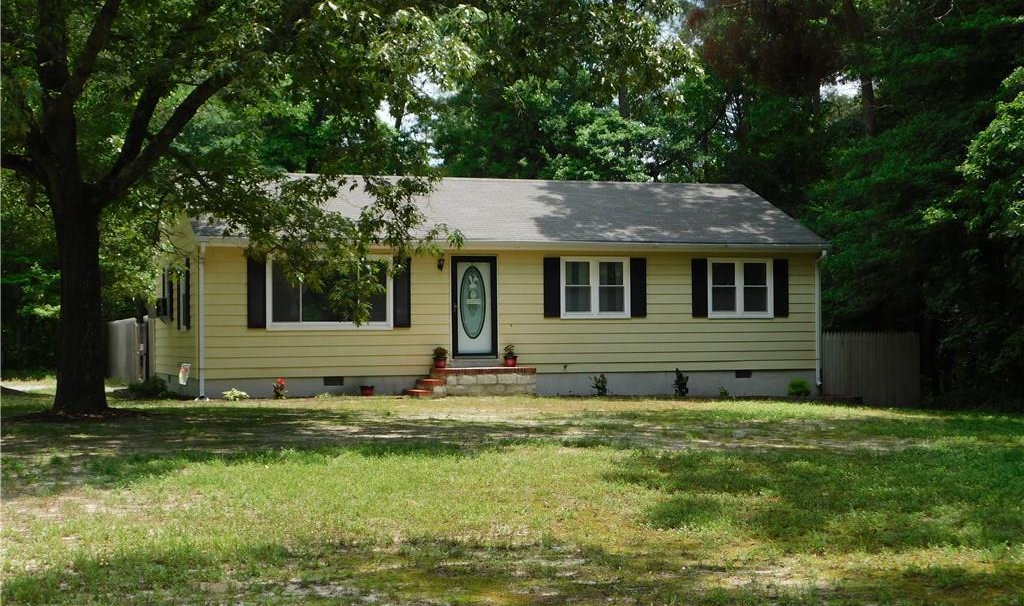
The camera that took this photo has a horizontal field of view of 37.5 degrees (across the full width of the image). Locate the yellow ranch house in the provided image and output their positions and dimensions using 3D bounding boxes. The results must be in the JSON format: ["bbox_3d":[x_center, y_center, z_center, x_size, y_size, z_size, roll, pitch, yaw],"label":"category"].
[{"bbox_3d":[-0.830,-0.405,34.203,13.700,4.890,8.060,0,-1,-20],"label":"yellow ranch house"}]

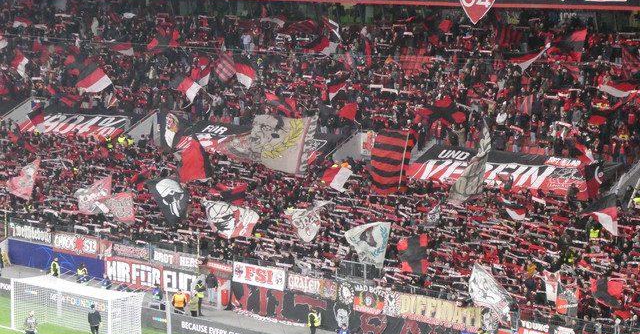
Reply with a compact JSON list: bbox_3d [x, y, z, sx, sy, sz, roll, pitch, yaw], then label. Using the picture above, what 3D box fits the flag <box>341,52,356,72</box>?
[{"bbox_3d":[1.794,-6.642,104.768,0.971,1.247,0.400,2,7,12],"label":"flag"}]

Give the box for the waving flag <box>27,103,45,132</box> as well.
[{"bbox_3d":[-18.962,-3.299,110.903,1.167,1.847,0.400,1,7,4],"label":"waving flag"}]

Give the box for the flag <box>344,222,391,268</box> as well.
[{"bbox_3d":[2.341,3.819,82.003,2.249,2.244,0.450,2,7,13],"label":"flag"}]

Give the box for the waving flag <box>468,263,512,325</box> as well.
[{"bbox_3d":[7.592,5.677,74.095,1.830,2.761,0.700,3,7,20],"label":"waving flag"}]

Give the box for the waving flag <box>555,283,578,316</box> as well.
[{"bbox_3d":[11.155,5.972,75.000,0.992,1.623,0.400,3,7,20],"label":"waving flag"}]

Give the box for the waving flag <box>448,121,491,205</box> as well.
[{"bbox_3d":[7.727,-0.233,86.000,2.171,4.238,0.700,3,7,20],"label":"waving flag"}]

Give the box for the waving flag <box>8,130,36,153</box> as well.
[{"bbox_3d":[-19.478,-1.670,108.944,1.811,1.556,0.450,1,7,4],"label":"waving flag"}]

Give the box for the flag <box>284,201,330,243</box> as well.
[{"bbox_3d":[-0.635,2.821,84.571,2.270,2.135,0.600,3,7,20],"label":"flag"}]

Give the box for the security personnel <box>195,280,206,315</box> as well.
[{"bbox_3d":[-6.165,6.810,86.121,0.580,1.800,0.420,-3,7,-25],"label":"security personnel"}]

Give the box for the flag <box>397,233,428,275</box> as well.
[{"bbox_3d":[4.471,4.159,80.000,1.580,1.880,0.400,5,8,33],"label":"flag"}]

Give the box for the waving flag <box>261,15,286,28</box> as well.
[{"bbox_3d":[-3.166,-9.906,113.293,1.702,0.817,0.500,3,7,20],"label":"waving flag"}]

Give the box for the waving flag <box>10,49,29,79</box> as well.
[{"bbox_3d":[-21.942,-7.557,121.500,1.300,2.000,0.450,1,7,10],"label":"waving flag"}]

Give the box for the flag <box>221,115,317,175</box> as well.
[{"bbox_3d":[-2.969,-1.199,95.000,5.800,3.500,0.800,2,7,11],"label":"flag"}]

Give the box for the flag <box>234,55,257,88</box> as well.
[{"bbox_3d":[-4.746,-6.083,106.000,1.401,2.038,0.400,3,7,20],"label":"flag"}]

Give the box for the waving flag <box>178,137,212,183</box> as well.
[{"bbox_3d":[-7.220,-0.377,96.500,1.972,2.668,0.600,3,7,20],"label":"waving flag"}]

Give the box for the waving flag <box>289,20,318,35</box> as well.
[{"bbox_3d":[-1.117,-9.446,112.680,2.010,1.073,0.450,1,7,11],"label":"waving flag"}]

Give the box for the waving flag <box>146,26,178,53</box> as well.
[{"bbox_3d":[-10.980,-8.819,116.000,2.231,1.812,0.500,3,7,20],"label":"waving flag"}]

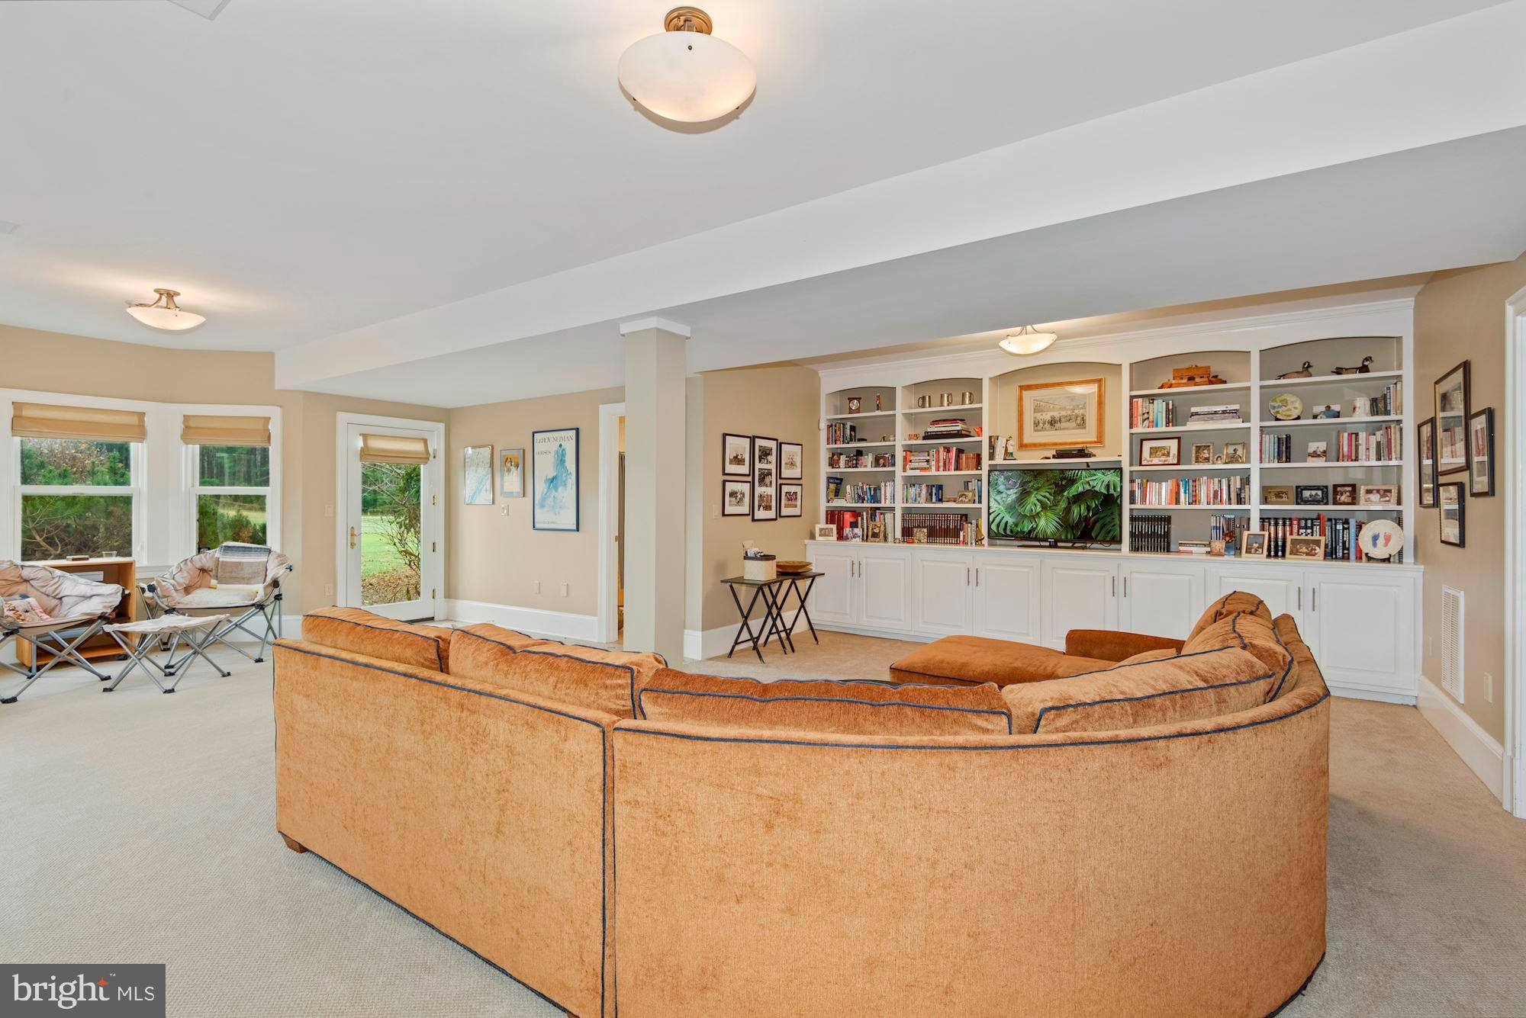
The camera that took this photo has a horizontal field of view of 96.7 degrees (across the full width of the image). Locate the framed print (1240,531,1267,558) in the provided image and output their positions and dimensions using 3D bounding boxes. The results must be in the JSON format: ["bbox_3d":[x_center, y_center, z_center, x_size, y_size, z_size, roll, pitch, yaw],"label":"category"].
[{"bbox_3d":[3.572,0.264,4.925,0.050,0.195,0.155,0,0,-43],"label":"framed print"}]

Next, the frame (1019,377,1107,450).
[{"bbox_3d":[2.651,-0.837,6.043,0.700,0.587,0.030,0,0,34],"label":"frame"}]

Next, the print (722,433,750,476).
[{"bbox_3d":[-0.230,-0.475,6.070,0.025,0.365,0.380,1,0,34],"label":"print"}]

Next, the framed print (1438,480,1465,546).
[{"bbox_3d":[3.835,0.032,3.779,0.025,0.338,0.380,1,0,34],"label":"framed print"}]

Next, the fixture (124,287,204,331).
[{"bbox_3d":[-3.952,-1.320,4.505,0.400,0.250,0.400,0,0,34],"label":"fixture"}]

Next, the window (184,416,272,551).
[{"bbox_3d":[-5.009,-0.200,6.382,0.740,1.340,0.080,0,0,-11],"label":"window"}]

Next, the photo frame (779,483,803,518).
[{"bbox_3d":[0.289,-0.079,6.837,0.025,0.335,0.395,1,0,34],"label":"photo frame"}]

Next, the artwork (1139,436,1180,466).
[{"bbox_3d":[3.222,-0.459,5.497,0.285,0.225,0.035,0,0,40],"label":"artwork"}]

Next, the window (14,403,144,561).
[{"bbox_3d":[-5.717,-0.190,5.706,0.100,1.330,0.780,0,0,34],"label":"window"}]

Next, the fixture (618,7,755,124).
[{"bbox_3d":[-0.218,-1.299,1.993,0.405,0.250,0.405,0,0,0],"label":"fixture"}]

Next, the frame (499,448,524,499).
[{"bbox_3d":[-2.519,-0.358,6.829,0.345,0.475,0.030,0,0,34],"label":"frame"}]

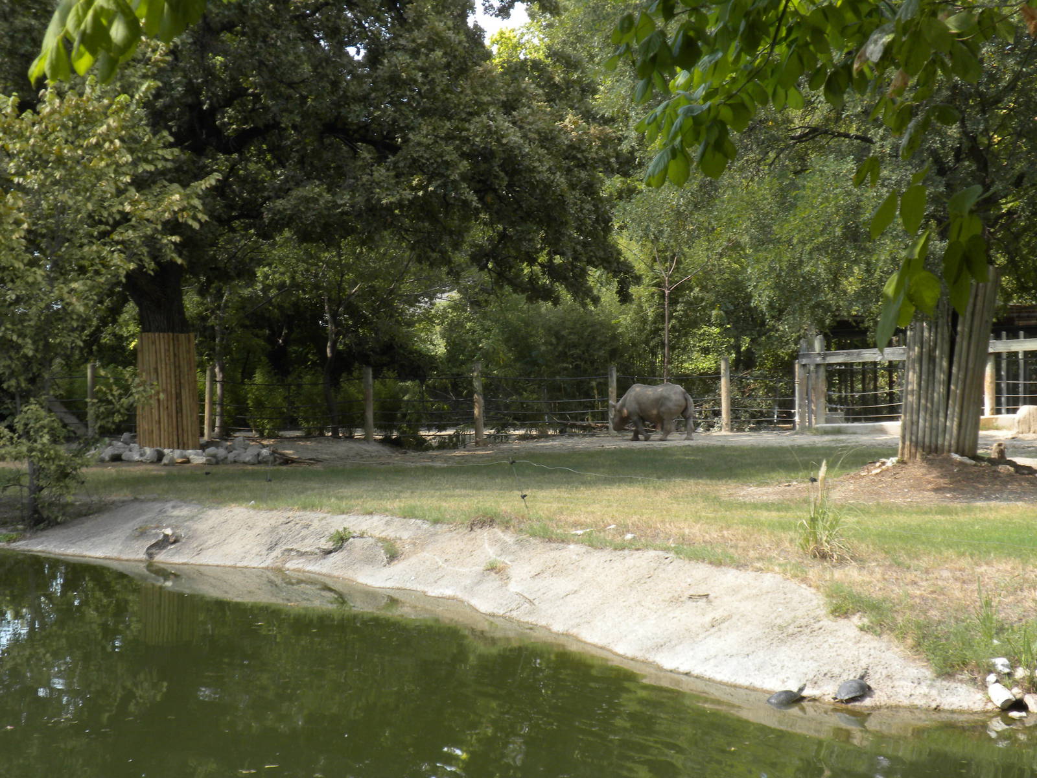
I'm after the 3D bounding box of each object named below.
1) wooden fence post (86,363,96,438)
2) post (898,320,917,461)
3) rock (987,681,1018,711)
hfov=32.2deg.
[{"bbox_3d":[-10.580,0.281,44.500,0.200,1.865,0.200,0,0,0],"label":"wooden fence post"},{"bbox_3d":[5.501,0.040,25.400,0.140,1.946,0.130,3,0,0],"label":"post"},{"bbox_3d":[3.259,2.064,12.100,0.140,0.170,0.220,0,0,-38],"label":"rock"}]

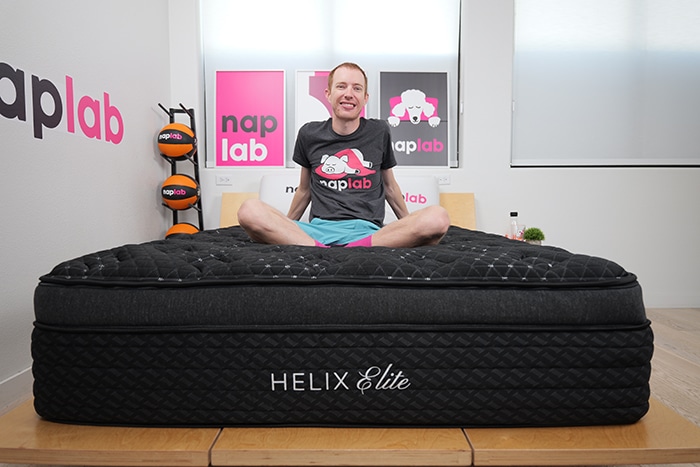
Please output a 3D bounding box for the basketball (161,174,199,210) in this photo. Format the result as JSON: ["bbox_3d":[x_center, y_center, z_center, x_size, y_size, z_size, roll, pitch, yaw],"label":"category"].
[{"bbox_3d":[-1.127,-0.273,3.110,0.240,0.240,0.240,0,4,0],"label":"basketball"}]

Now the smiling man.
[{"bbox_3d":[-0.030,-0.335,1.960,0.850,0.820,0.720,0,4,0],"label":"smiling man"}]

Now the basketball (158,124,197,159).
[{"bbox_3d":[-1.153,-0.615,3.120,0.240,0.240,0.240,0,4,0],"label":"basketball"}]

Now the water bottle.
[{"bbox_3d":[1.125,-0.037,3.190,0.060,0.220,0.060,0,4,0],"label":"water bottle"}]

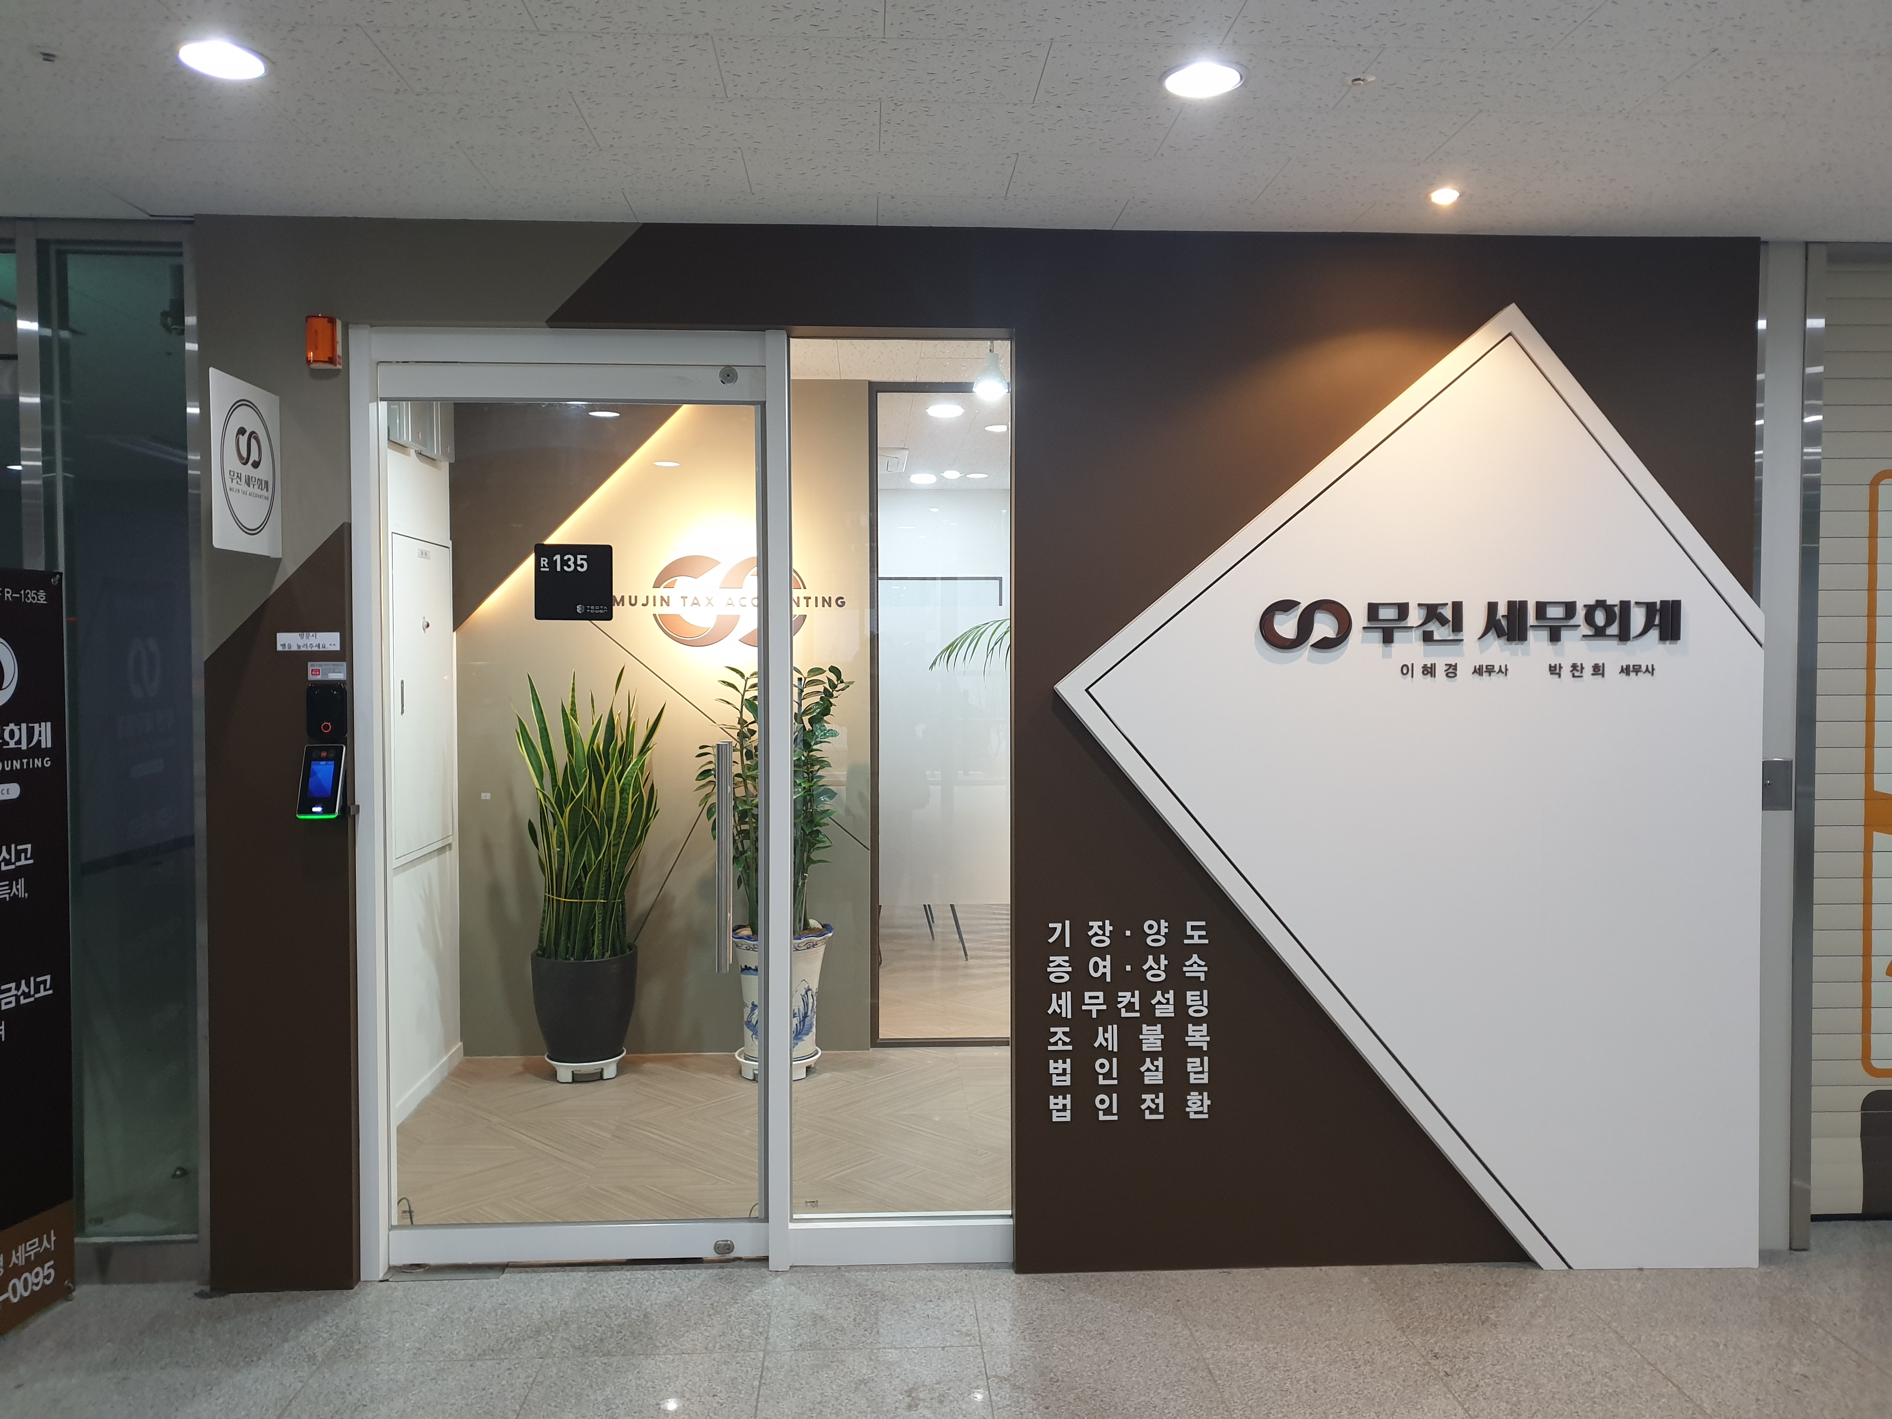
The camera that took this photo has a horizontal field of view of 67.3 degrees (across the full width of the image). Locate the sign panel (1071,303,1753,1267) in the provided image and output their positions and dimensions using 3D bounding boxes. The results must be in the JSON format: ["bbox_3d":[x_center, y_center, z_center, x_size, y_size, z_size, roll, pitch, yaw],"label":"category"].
[{"bbox_3d":[1.217,0.220,3.696,1.875,2.517,0.050,0,2,-3],"label":"sign panel"}]

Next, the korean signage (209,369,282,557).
[{"bbox_3d":[-1.647,-0.568,3.354,0.020,0.400,0.375,0,2,-3],"label":"korean signage"}]

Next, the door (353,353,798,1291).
[{"bbox_3d":[-0.956,0.250,3.696,1.105,2.437,0.090,0,2,-3],"label":"door"}]

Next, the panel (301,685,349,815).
[{"bbox_3d":[-1.545,0.101,3.527,0.106,0.330,0.085,0,2,-3],"label":"panel"}]

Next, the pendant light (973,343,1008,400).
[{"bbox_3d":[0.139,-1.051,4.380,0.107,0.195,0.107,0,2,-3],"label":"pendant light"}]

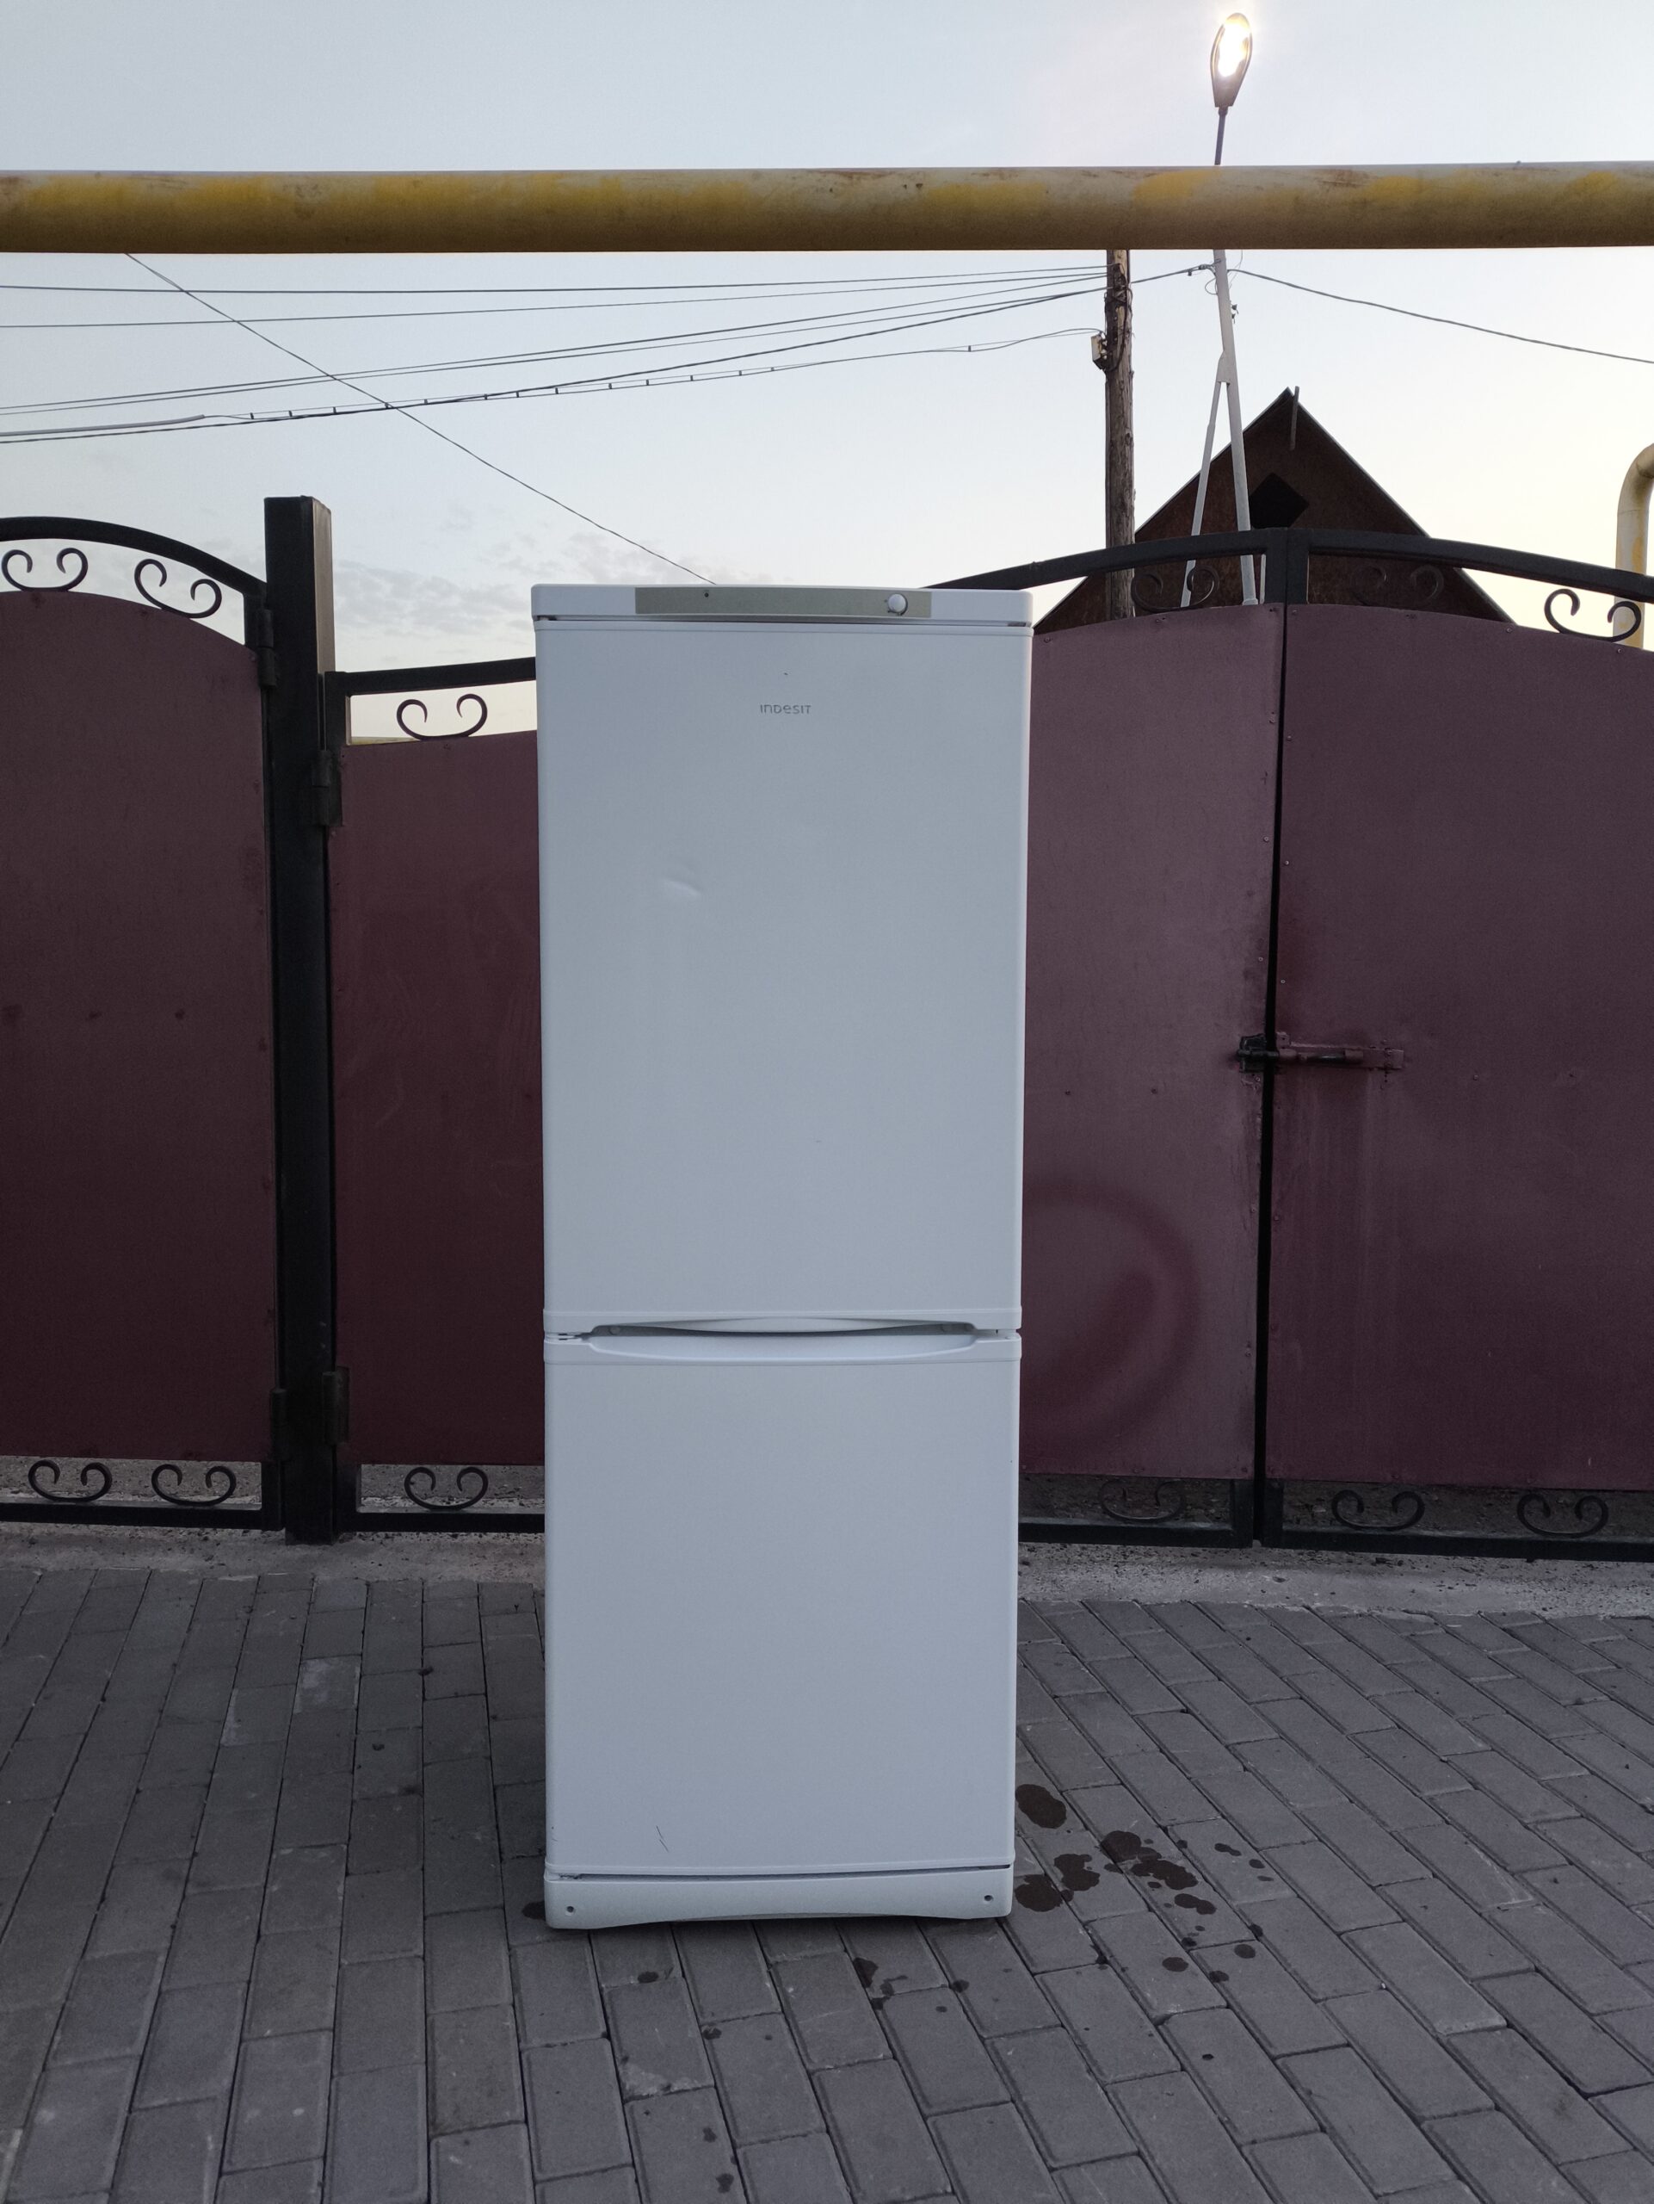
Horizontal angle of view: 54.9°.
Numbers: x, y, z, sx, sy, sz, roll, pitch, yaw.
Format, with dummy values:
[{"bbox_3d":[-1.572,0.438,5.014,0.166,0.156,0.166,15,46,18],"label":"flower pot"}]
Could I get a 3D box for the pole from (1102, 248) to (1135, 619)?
[{"bbox_3d":[2.296,-3.206,12.598,0.220,6.960,0.220,1,4,11],"label":"pole"}]

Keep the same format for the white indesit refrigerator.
[{"bbox_3d":[-0.069,0.194,2.292,0.600,1.670,0.640,0,4,-3],"label":"white indesit refrigerator"}]

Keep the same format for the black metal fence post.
[{"bbox_3d":[-1.099,-0.147,3.370,0.100,2.179,0.100,0,4,3],"label":"black metal fence post"}]

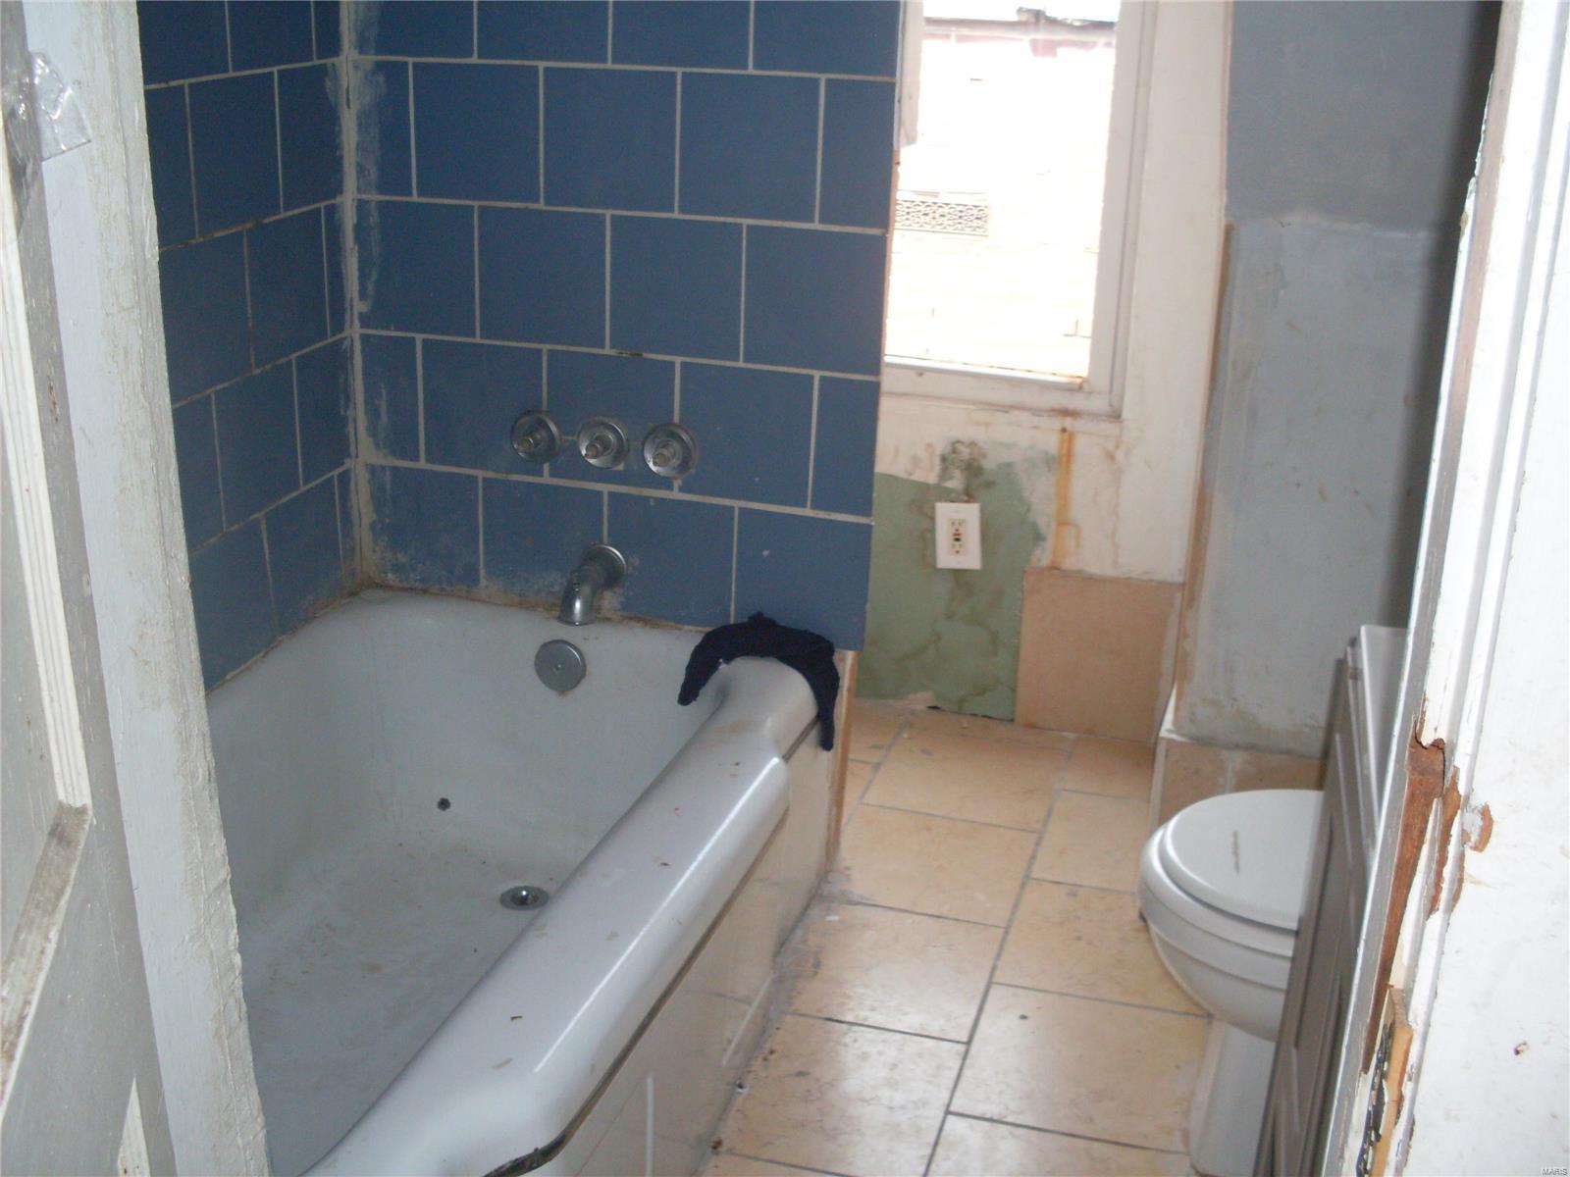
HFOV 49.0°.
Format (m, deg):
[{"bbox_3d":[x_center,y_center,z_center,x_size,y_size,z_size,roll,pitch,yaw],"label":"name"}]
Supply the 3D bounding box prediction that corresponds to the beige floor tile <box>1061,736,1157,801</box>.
[{"bbox_3d":[0.579,0.322,3.073,0.159,0.010,0.225,8,22,15],"label":"beige floor tile"}]

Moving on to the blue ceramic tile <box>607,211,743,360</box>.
[{"bbox_3d":[-0.152,-0.418,2.400,0.200,0.199,0.010,8,22,15],"label":"blue ceramic tile"}]

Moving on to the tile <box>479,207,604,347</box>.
[{"bbox_3d":[-0.353,-0.455,2.519,0.200,0.200,0.010,7,21,14],"label":"tile"}]

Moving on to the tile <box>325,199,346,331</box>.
[{"bbox_3d":[-0.669,-0.475,2.559,0.010,0.201,0.059,8,22,15],"label":"tile"}]

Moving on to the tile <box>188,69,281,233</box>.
[{"bbox_3d":[-0.707,-0.565,2.219,0.010,0.199,0.200,8,22,15],"label":"tile"}]

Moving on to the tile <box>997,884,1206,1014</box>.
[{"bbox_3d":[0.472,0.520,2.494,0.302,0.010,0.300,8,22,15],"label":"tile"}]

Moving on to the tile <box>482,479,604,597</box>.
[{"bbox_3d":[-0.357,-0.073,2.597,0.200,0.194,0.010,8,22,15],"label":"tile"}]

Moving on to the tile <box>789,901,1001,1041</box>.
[{"bbox_3d":[0.141,0.534,2.425,0.298,0.010,0.303,8,21,15],"label":"tile"}]

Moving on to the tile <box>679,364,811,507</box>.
[{"bbox_3d":[-0.057,-0.224,2.515,0.200,0.200,0.010,7,21,14],"label":"tile"}]

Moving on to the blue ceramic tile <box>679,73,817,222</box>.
[{"bbox_3d":[-0.049,-0.608,2.377,0.200,0.197,0.010,7,21,14],"label":"blue ceramic tile"}]

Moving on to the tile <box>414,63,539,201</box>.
[{"bbox_3d":[-0.440,-0.654,2.472,0.201,0.201,0.010,8,22,15],"label":"tile"}]

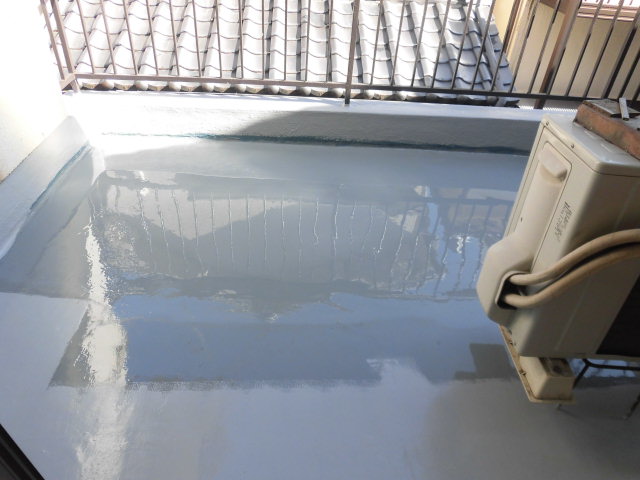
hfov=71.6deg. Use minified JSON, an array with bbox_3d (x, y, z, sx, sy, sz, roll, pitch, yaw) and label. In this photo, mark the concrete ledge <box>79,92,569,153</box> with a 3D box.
[{"bbox_3d":[0.102,-0.743,2.797,3.190,0.194,0.275,2,33,-1],"label":"concrete ledge"}]

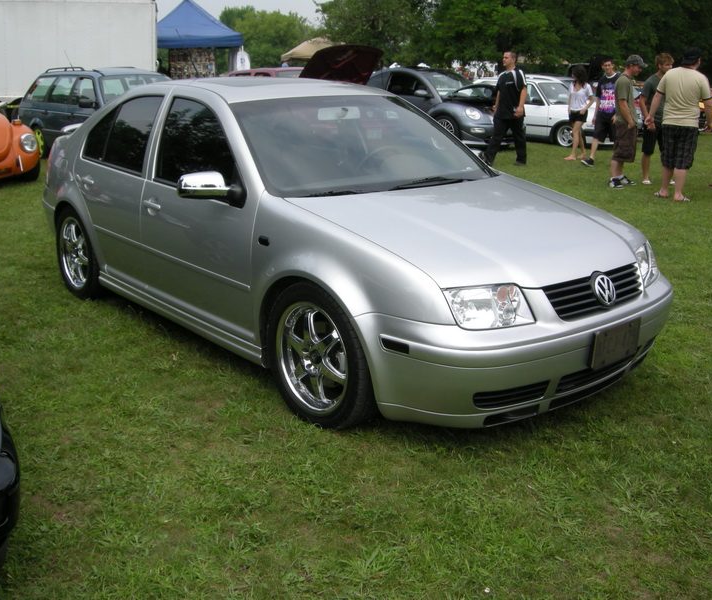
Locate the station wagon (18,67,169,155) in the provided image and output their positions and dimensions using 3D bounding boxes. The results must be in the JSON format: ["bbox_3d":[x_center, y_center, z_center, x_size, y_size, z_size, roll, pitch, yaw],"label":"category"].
[{"bbox_3d":[-3.680,-2.890,13.200,1.720,1.500,4.570,-13,21,-40],"label":"station wagon"}]

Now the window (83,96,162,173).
[{"bbox_3d":[-1.334,-0.978,4.789,0.070,0.440,0.840,21,-1,-42],"label":"window"}]

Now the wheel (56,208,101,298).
[{"bbox_3d":[-1.703,-0.303,5.389,0.220,0.610,0.610,-13,21,-37],"label":"wheel"}]

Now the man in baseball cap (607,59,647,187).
[{"bbox_3d":[3.604,-2.368,11.027,0.460,1.730,0.500,5,17,17],"label":"man in baseball cap"}]

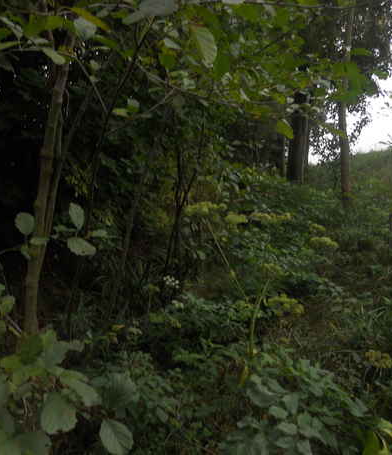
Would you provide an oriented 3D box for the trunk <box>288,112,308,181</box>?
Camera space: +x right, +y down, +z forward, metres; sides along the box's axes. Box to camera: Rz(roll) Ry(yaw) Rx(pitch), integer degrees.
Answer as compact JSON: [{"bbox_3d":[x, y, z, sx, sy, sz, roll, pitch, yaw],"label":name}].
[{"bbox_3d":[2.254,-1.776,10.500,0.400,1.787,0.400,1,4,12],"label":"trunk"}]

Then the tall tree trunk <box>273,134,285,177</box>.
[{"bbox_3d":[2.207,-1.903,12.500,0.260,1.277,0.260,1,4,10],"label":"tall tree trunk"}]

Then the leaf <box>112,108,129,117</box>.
[{"bbox_3d":[-0.319,-0.486,2.000,0.074,0.030,0.050,-1,4,-9],"label":"leaf"}]

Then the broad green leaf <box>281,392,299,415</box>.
[{"bbox_3d":[0.380,0.707,1.900,0.070,0.080,0.040,1,4,12],"label":"broad green leaf"}]

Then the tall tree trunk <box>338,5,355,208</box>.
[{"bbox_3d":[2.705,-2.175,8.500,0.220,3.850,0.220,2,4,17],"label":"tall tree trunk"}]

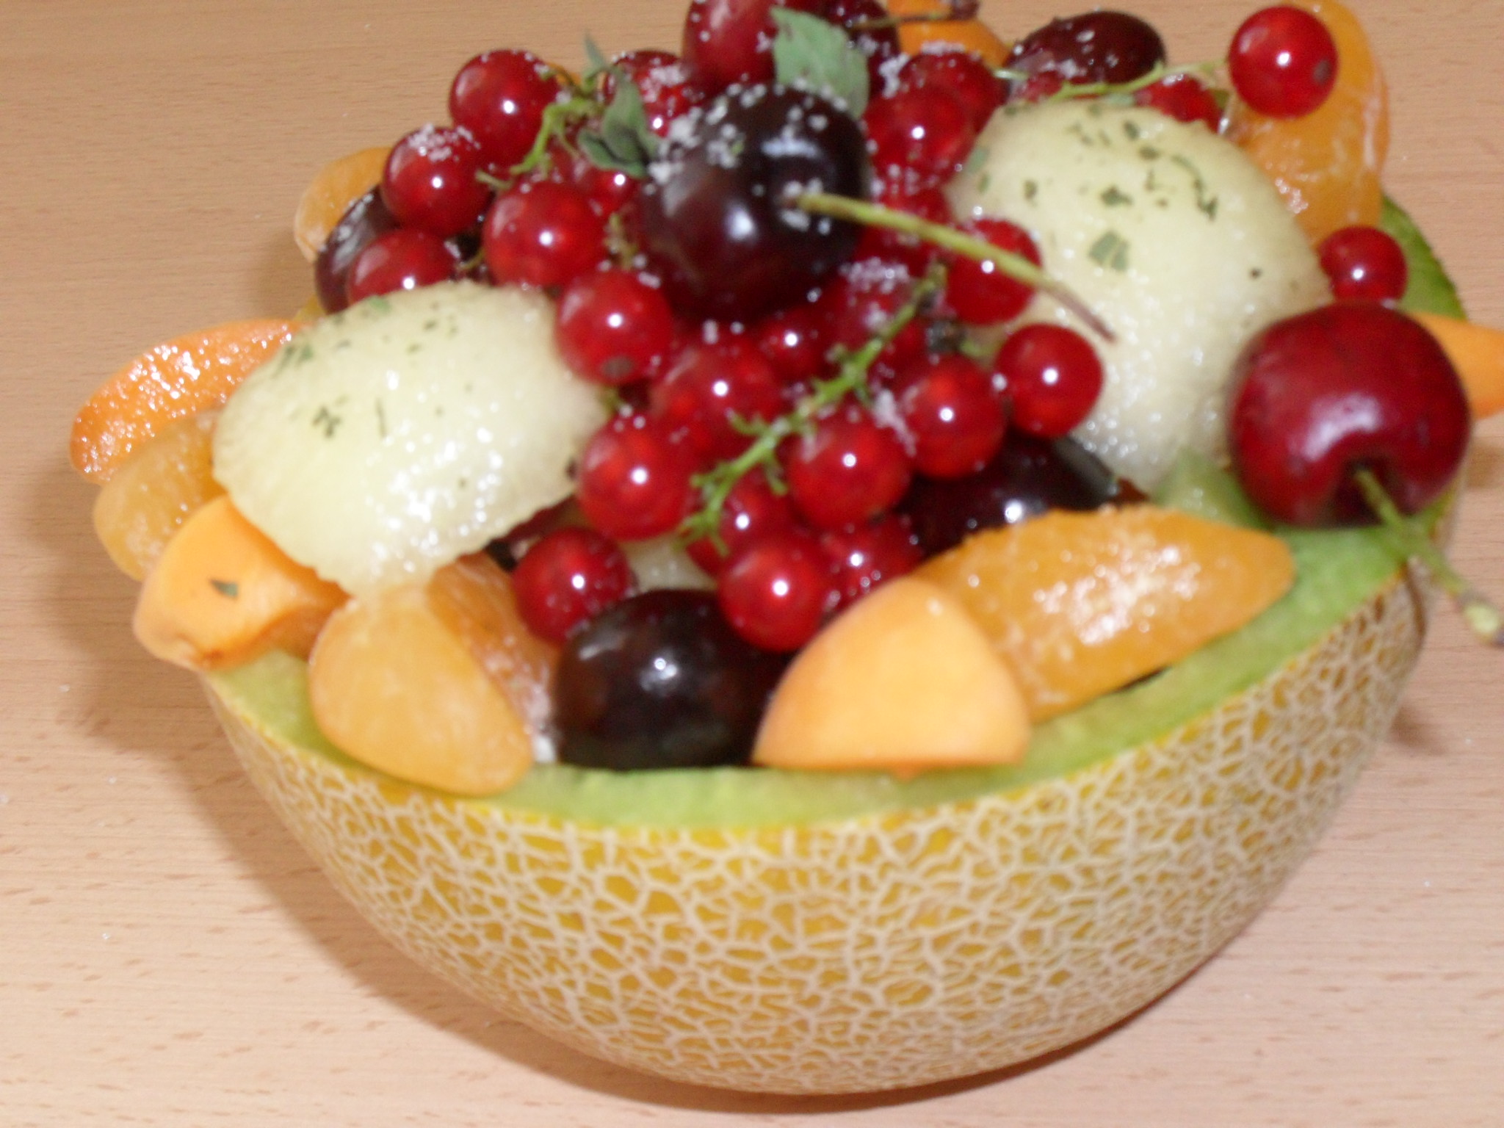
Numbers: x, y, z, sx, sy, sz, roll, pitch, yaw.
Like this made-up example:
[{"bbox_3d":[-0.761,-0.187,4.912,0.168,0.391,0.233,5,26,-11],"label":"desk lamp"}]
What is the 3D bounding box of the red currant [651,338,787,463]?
[{"bbox_3d":[-0.003,-0.015,0.240,0.012,0.012,0.012,1,37,0],"label":"red currant"}]

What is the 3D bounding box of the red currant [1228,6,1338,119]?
[{"bbox_3d":[0.057,-0.054,0.278,0.011,0.011,0.011,-6,34,0],"label":"red currant"}]

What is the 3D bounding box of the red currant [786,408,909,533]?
[{"bbox_3d":[0.009,-0.009,0.236,0.011,0.011,0.011,1,37,0],"label":"red currant"}]

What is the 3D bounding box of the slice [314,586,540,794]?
[{"bbox_3d":[-0.031,0.011,0.246,0.022,0.020,0.023,8,37,19],"label":"slice"}]

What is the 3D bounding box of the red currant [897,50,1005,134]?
[{"bbox_3d":[0.021,-0.048,0.270,0.011,0.011,0.011,0,32,0],"label":"red currant"}]

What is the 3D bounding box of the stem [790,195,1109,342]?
[{"bbox_3d":[0.018,-0.027,0.231,0.033,0.004,0.004,27,0,20],"label":"stem"}]

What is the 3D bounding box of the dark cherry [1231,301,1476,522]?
[{"bbox_3d":[0.057,-0.014,0.247,0.022,0.023,0.021,-8,46,-7],"label":"dark cherry"}]

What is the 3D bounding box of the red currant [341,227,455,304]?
[{"bbox_3d":[-0.034,-0.027,0.254,0.011,0.011,0.011,-4,37,0],"label":"red currant"}]

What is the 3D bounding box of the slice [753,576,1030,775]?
[{"bbox_3d":[0.013,0.009,0.239,0.026,0.019,0.023,-6,34,0],"label":"slice"}]

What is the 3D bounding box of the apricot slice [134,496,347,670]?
[{"bbox_3d":[-0.048,0.001,0.252,0.025,0.015,0.018,-11,39,-16],"label":"apricot slice"}]

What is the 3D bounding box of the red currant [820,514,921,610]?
[{"bbox_3d":[0.010,0.000,0.237,0.010,0.010,0.010,1,37,0],"label":"red currant"}]

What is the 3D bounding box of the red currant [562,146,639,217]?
[{"bbox_3d":[-0.014,-0.039,0.265,0.011,0.011,0.011,0,32,0],"label":"red currant"}]

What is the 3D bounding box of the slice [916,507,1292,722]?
[{"bbox_3d":[0.030,0.004,0.227,0.036,0.015,0.015,-19,39,-19],"label":"slice"}]

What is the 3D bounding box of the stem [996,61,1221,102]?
[{"bbox_3d":[0.036,-0.048,0.262,0.022,0.004,0.004,-3,37,0],"label":"stem"}]

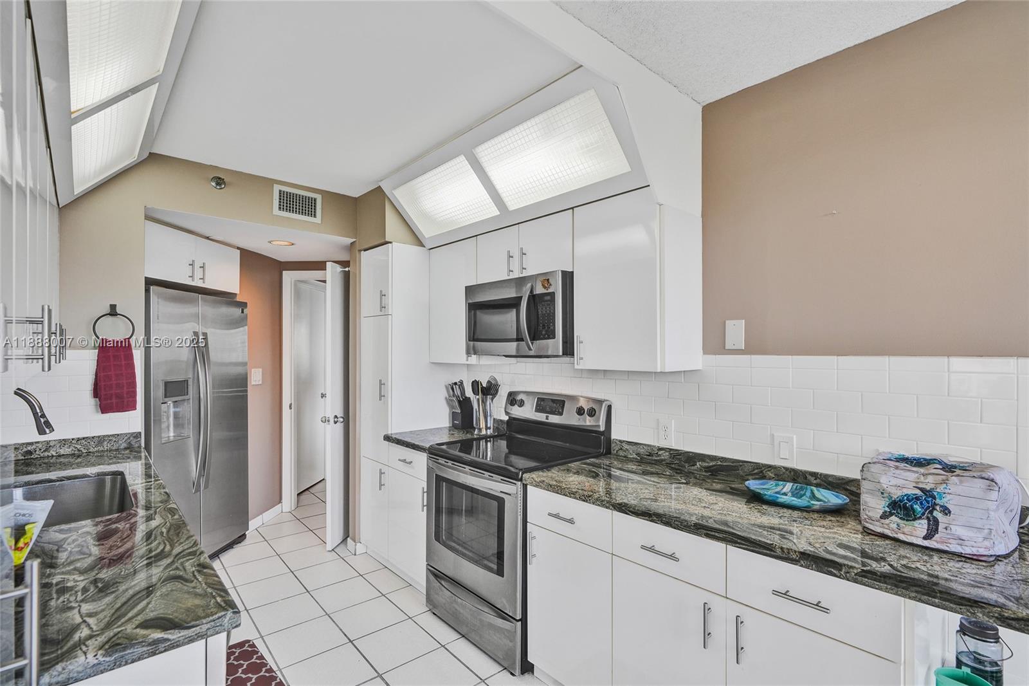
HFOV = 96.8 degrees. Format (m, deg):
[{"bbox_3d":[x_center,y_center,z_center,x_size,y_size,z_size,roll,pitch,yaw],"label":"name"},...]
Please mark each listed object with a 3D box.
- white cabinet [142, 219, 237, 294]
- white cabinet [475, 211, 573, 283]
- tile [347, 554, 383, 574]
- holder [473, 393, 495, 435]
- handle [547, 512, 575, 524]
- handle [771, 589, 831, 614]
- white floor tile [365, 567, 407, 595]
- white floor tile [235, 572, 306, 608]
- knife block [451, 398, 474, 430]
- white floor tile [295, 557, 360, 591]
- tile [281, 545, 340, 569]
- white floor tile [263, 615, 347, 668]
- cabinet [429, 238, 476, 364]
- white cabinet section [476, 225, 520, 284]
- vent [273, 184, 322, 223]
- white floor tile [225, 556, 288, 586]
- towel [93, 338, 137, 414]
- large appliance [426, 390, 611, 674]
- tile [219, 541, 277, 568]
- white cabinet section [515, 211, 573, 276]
[{"bbox_3d":[-2.409,-0.552,3.100,0.510,0.335,0.920,0,-1,3],"label":"white cabinet"},{"bbox_3d":[0.146,-0.501,2.639,0.330,0.313,0.762,1,-1,-43],"label":"white cabinet"},{"bbox_3d":[-1.059,1.544,3.226,0.186,0.010,0.326,1,-1,-41],"label":"tile"},{"bbox_3d":[-0.202,0.469,3.007,0.135,0.250,0.135,0,-1,0],"label":"holder"},{"bbox_3d":[0.204,0.726,1.901,0.036,0.012,0.137,1,-1,-43],"label":"handle"},{"bbox_3d":[0.796,0.712,1.267,0.036,0.012,0.137,1,-1,-43],"label":"handle"},{"bbox_3d":[-0.801,1.456,2.817,0.163,0.010,0.309,1,-2,-41],"label":"white floor tile"},{"bbox_3d":[-1.488,1.513,2.802,0.320,0.010,0.320,1,-1,-40],"label":"white floor tile"},{"bbox_3d":[-0.343,0.471,3.152,0.130,0.215,0.105,1,-2,-41],"label":"knife block"},{"bbox_3d":[-1.190,1.459,2.894,0.306,0.010,0.309,1,-2,-41],"label":"white floor tile"},{"bbox_3d":[-1.398,1.464,3.131,0.306,0.010,0.309,1,-2,-41],"label":"tile"},{"bbox_3d":[-1.006,1.444,2.215,0.306,0.010,0.309,1,-2,-41],"label":"white floor tile"},{"bbox_3d":[-0.279,-0.243,3.025,0.320,0.765,0.519,1,-2,-41],"label":"cabinet"},{"bbox_3d":[0.024,-0.490,2.781,0.335,0.324,0.374,2,-2,-42],"label":"white cabinet section"},{"bbox_3d":[-1.430,-0.918,3.032,0.302,0.198,0.015,1,-1,-42],"label":"vent"},{"bbox_3d":[-1.704,1.517,3.043,0.320,0.010,0.320,1,-1,-40],"label":"white floor tile"},{"bbox_3d":[-2.088,0.174,2.398,0.172,0.389,0.050,1,-1,-43],"label":"towel"},{"bbox_3d":[0.010,0.923,2.533,0.670,1.210,0.760,1,-1,-43],"label":"large appliance"},{"bbox_3d":[-1.937,1.545,3.332,0.326,0.010,0.326,1,-1,-41],"label":"tile"},{"bbox_3d":[0.281,-0.496,2.495,0.335,0.324,0.397,2,-2,-42],"label":"white cabinet section"}]

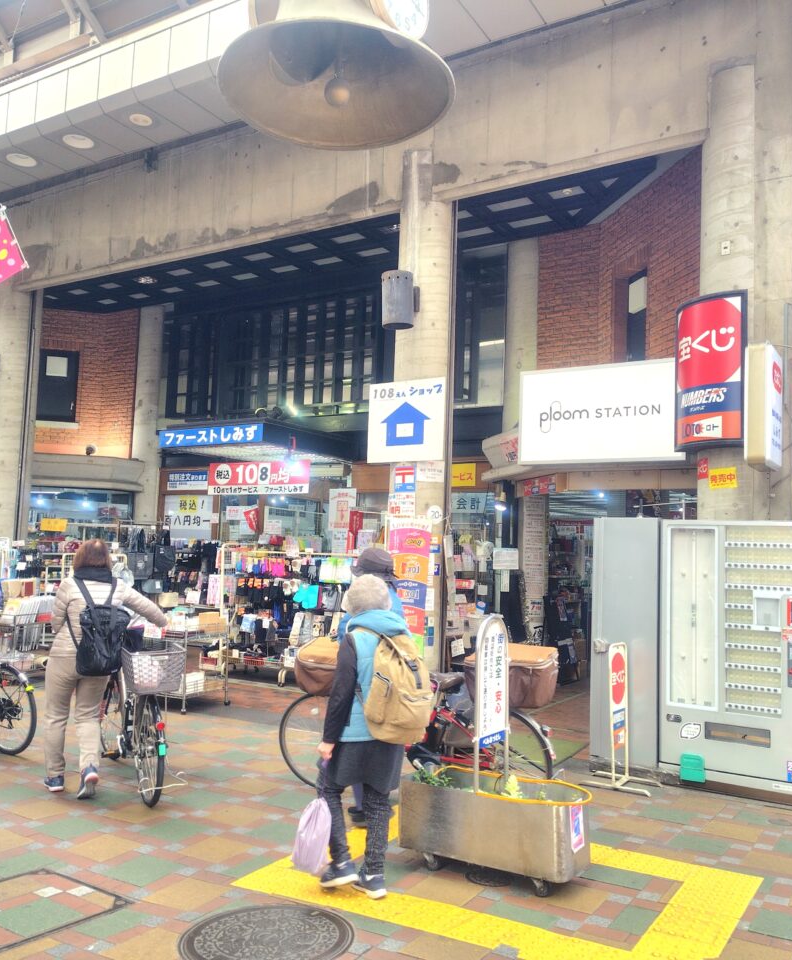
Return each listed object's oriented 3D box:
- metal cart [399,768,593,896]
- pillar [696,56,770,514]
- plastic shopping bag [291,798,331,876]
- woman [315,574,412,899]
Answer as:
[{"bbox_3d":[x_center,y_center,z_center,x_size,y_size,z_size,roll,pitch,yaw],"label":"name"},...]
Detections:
[{"bbox_3d":[0.471,1.722,4.201,0.950,0.430,0.450,-1,-6,32],"label":"metal cart"},{"bbox_3d":[2.867,-0.615,7.225,0.520,5.740,0.520,-1,-6,31],"label":"pillar"},{"bbox_3d":[-0.387,1.630,3.900,0.190,0.350,0.140,6,-6,-37],"label":"plastic shopping bag"},{"bbox_3d":[-0.128,1.170,3.991,0.480,1.450,0.480,-2,-6,38],"label":"woman"}]

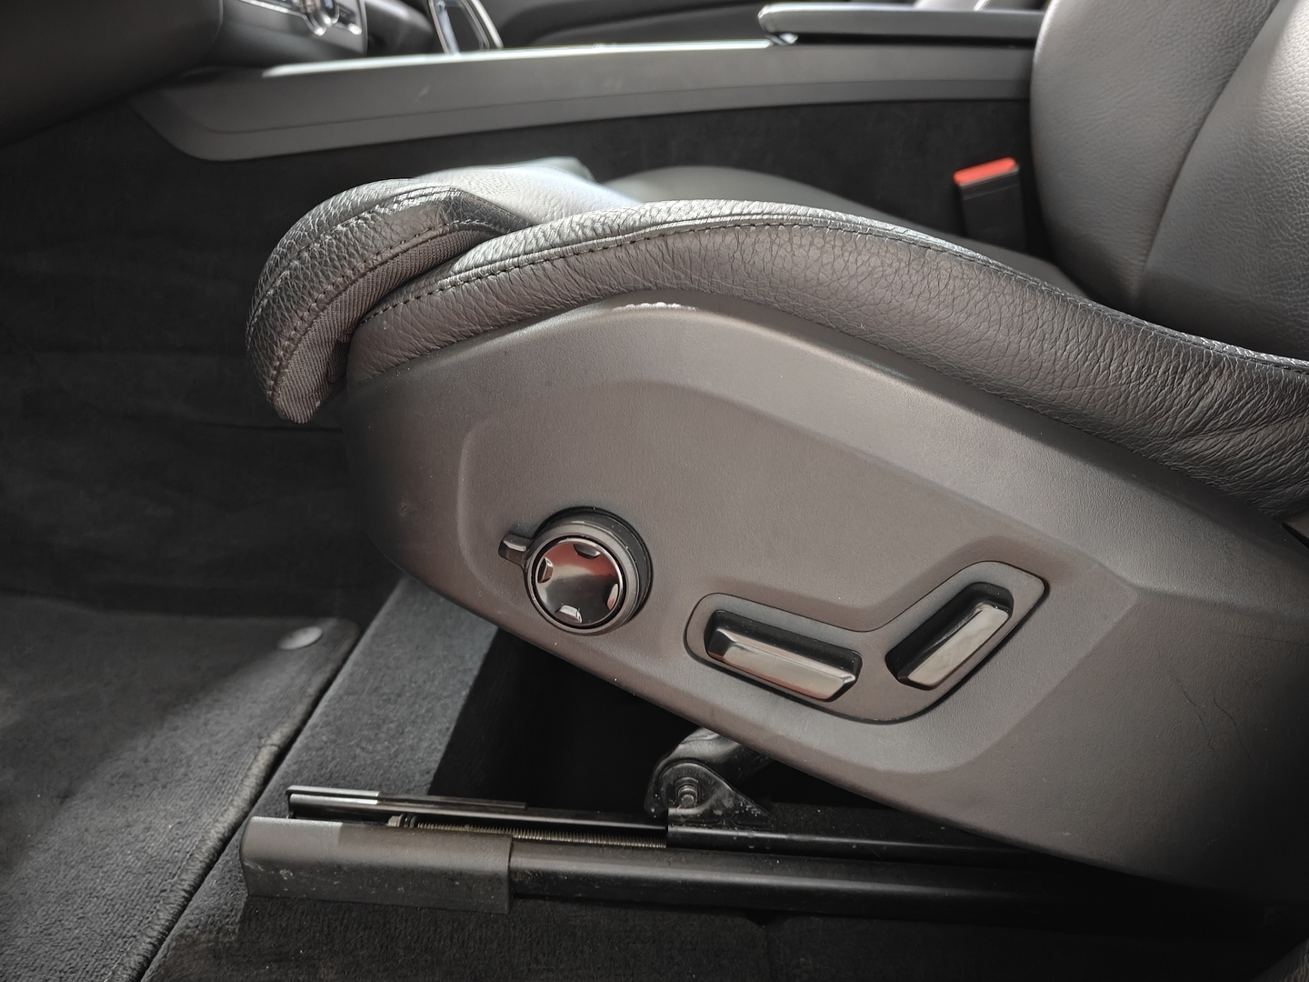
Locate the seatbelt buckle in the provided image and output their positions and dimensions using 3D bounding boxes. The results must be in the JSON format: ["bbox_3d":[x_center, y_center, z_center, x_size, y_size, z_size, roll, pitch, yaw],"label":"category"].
[{"bbox_3d":[0.294,-0.239,0.793,0.050,0.082,0.028,-11,36,14],"label":"seatbelt buckle"}]

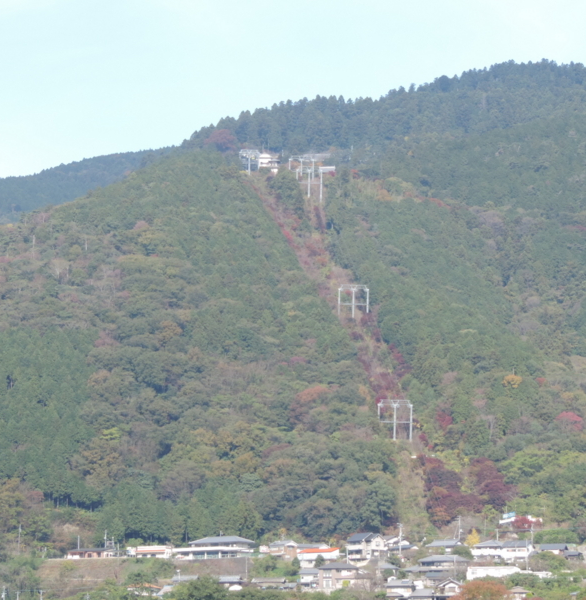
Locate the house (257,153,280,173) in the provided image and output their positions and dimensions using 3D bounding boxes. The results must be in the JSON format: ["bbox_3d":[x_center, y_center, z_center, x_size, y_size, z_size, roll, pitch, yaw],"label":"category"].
[{"bbox_3d":[-16.455,-93.359,1650.000,14.000,11.800,10.500,0,-9,0],"label":"house"}]

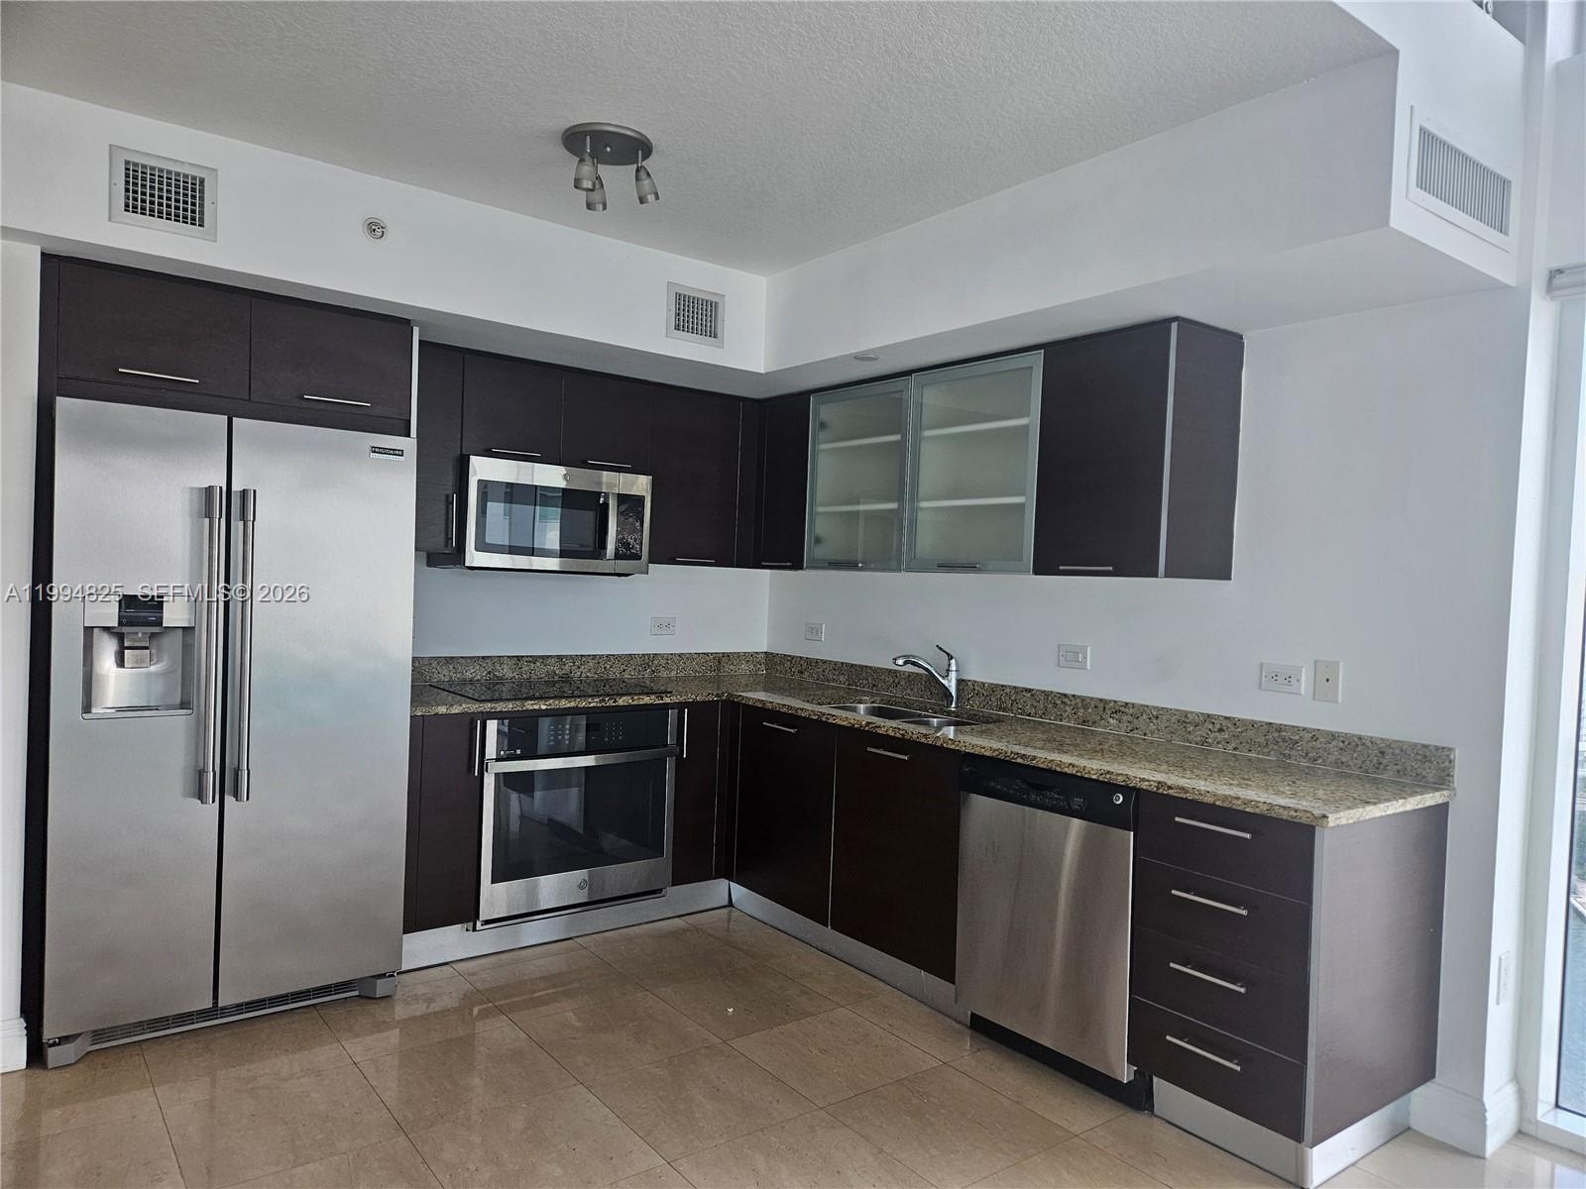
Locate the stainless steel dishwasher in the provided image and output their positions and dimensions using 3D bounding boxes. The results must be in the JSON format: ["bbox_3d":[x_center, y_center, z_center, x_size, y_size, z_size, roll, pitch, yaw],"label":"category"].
[{"bbox_3d":[0.920,0.868,3.100,0.610,0.750,0.609,1,1,-37],"label":"stainless steel dishwasher"}]

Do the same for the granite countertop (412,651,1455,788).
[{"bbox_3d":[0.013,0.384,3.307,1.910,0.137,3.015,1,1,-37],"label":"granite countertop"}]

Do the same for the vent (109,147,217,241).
[{"bbox_3d":[-1.652,-1.053,2.773,0.246,0.195,0.015,1,1,-37],"label":"vent"}]

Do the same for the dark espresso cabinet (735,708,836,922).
[{"bbox_3d":[0.210,0.801,4.087,0.620,0.707,0.610,1,1,-37],"label":"dark espresso cabinet"}]

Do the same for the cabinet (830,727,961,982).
[{"bbox_3d":[0.567,0.818,3.593,0.619,0.708,0.596,2,1,-37],"label":"cabinet"}]

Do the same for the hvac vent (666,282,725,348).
[{"bbox_3d":[-0.348,-1.003,3.795,0.240,0.195,0.020,2,1,-37],"label":"hvac vent"}]

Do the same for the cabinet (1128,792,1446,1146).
[{"bbox_3d":[1.266,0.863,2.692,0.630,0.707,0.475,1,1,-37],"label":"cabinet"}]

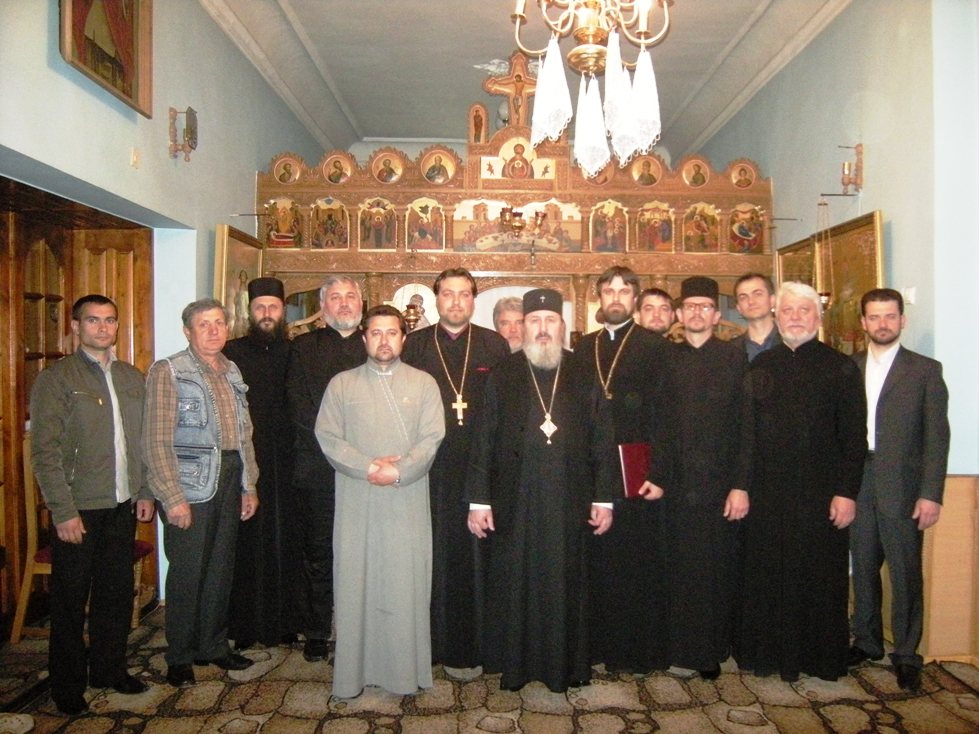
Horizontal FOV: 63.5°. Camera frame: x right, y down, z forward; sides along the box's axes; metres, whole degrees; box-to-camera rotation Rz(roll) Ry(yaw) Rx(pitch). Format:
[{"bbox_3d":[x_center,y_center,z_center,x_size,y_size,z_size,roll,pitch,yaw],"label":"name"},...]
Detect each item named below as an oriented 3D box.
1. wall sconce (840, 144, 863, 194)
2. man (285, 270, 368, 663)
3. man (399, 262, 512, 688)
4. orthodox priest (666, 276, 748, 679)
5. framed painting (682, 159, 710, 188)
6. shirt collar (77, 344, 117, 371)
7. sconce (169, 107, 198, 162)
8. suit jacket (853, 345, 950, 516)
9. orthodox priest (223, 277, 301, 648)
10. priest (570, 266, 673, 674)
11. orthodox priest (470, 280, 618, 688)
[{"bbox_3d":[2.057,-1.128,4.500,0.120,0.295,0.090,0,1,-1],"label":"wall sconce"},{"bbox_3d":[-0.748,0.478,3.920,0.560,1.840,0.360,0,1,-5],"label":"man"},{"bbox_3d":[-0.158,0.469,3.800,0.570,1.884,0.420,0,1,-7],"label":"man"},{"bbox_3d":[0.983,0.494,3.760,0.520,1.842,0.380,0,1,7],"label":"orthodox priest"},{"bbox_3d":[1.561,-1.459,5.970,0.220,0.225,0.030,0,1,-2],"label":"framed painting"},{"bbox_3d":[-1.708,-0.041,3.450,0.160,0.115,0.150,-1,1,-33],"label":"shirt collar"},{"bbox_3d":[-1.675,-1.263,4.300,0.155,0.305,0.120,0,1,0],"label":"sconce"},{"bbox_3d":[1.835,0.294,3.650,0.550,0.802,0.320,1,1,27],"label":"suit jacket"},{"bbox_3d":[-1.148,0.468,4.040,0.520,1.850,0.360,0,2,-12],"label":"orthodox priest"},{"bbox_3d":[0.625,0.468,3.780,0.570,1.892,0.420,0,1,9],"label":"priest"},{"bbox_3d":[0.235,0.531,3.580,0.670,1.770,0.430,0,1,-1],"label":"orthodox priest"}]

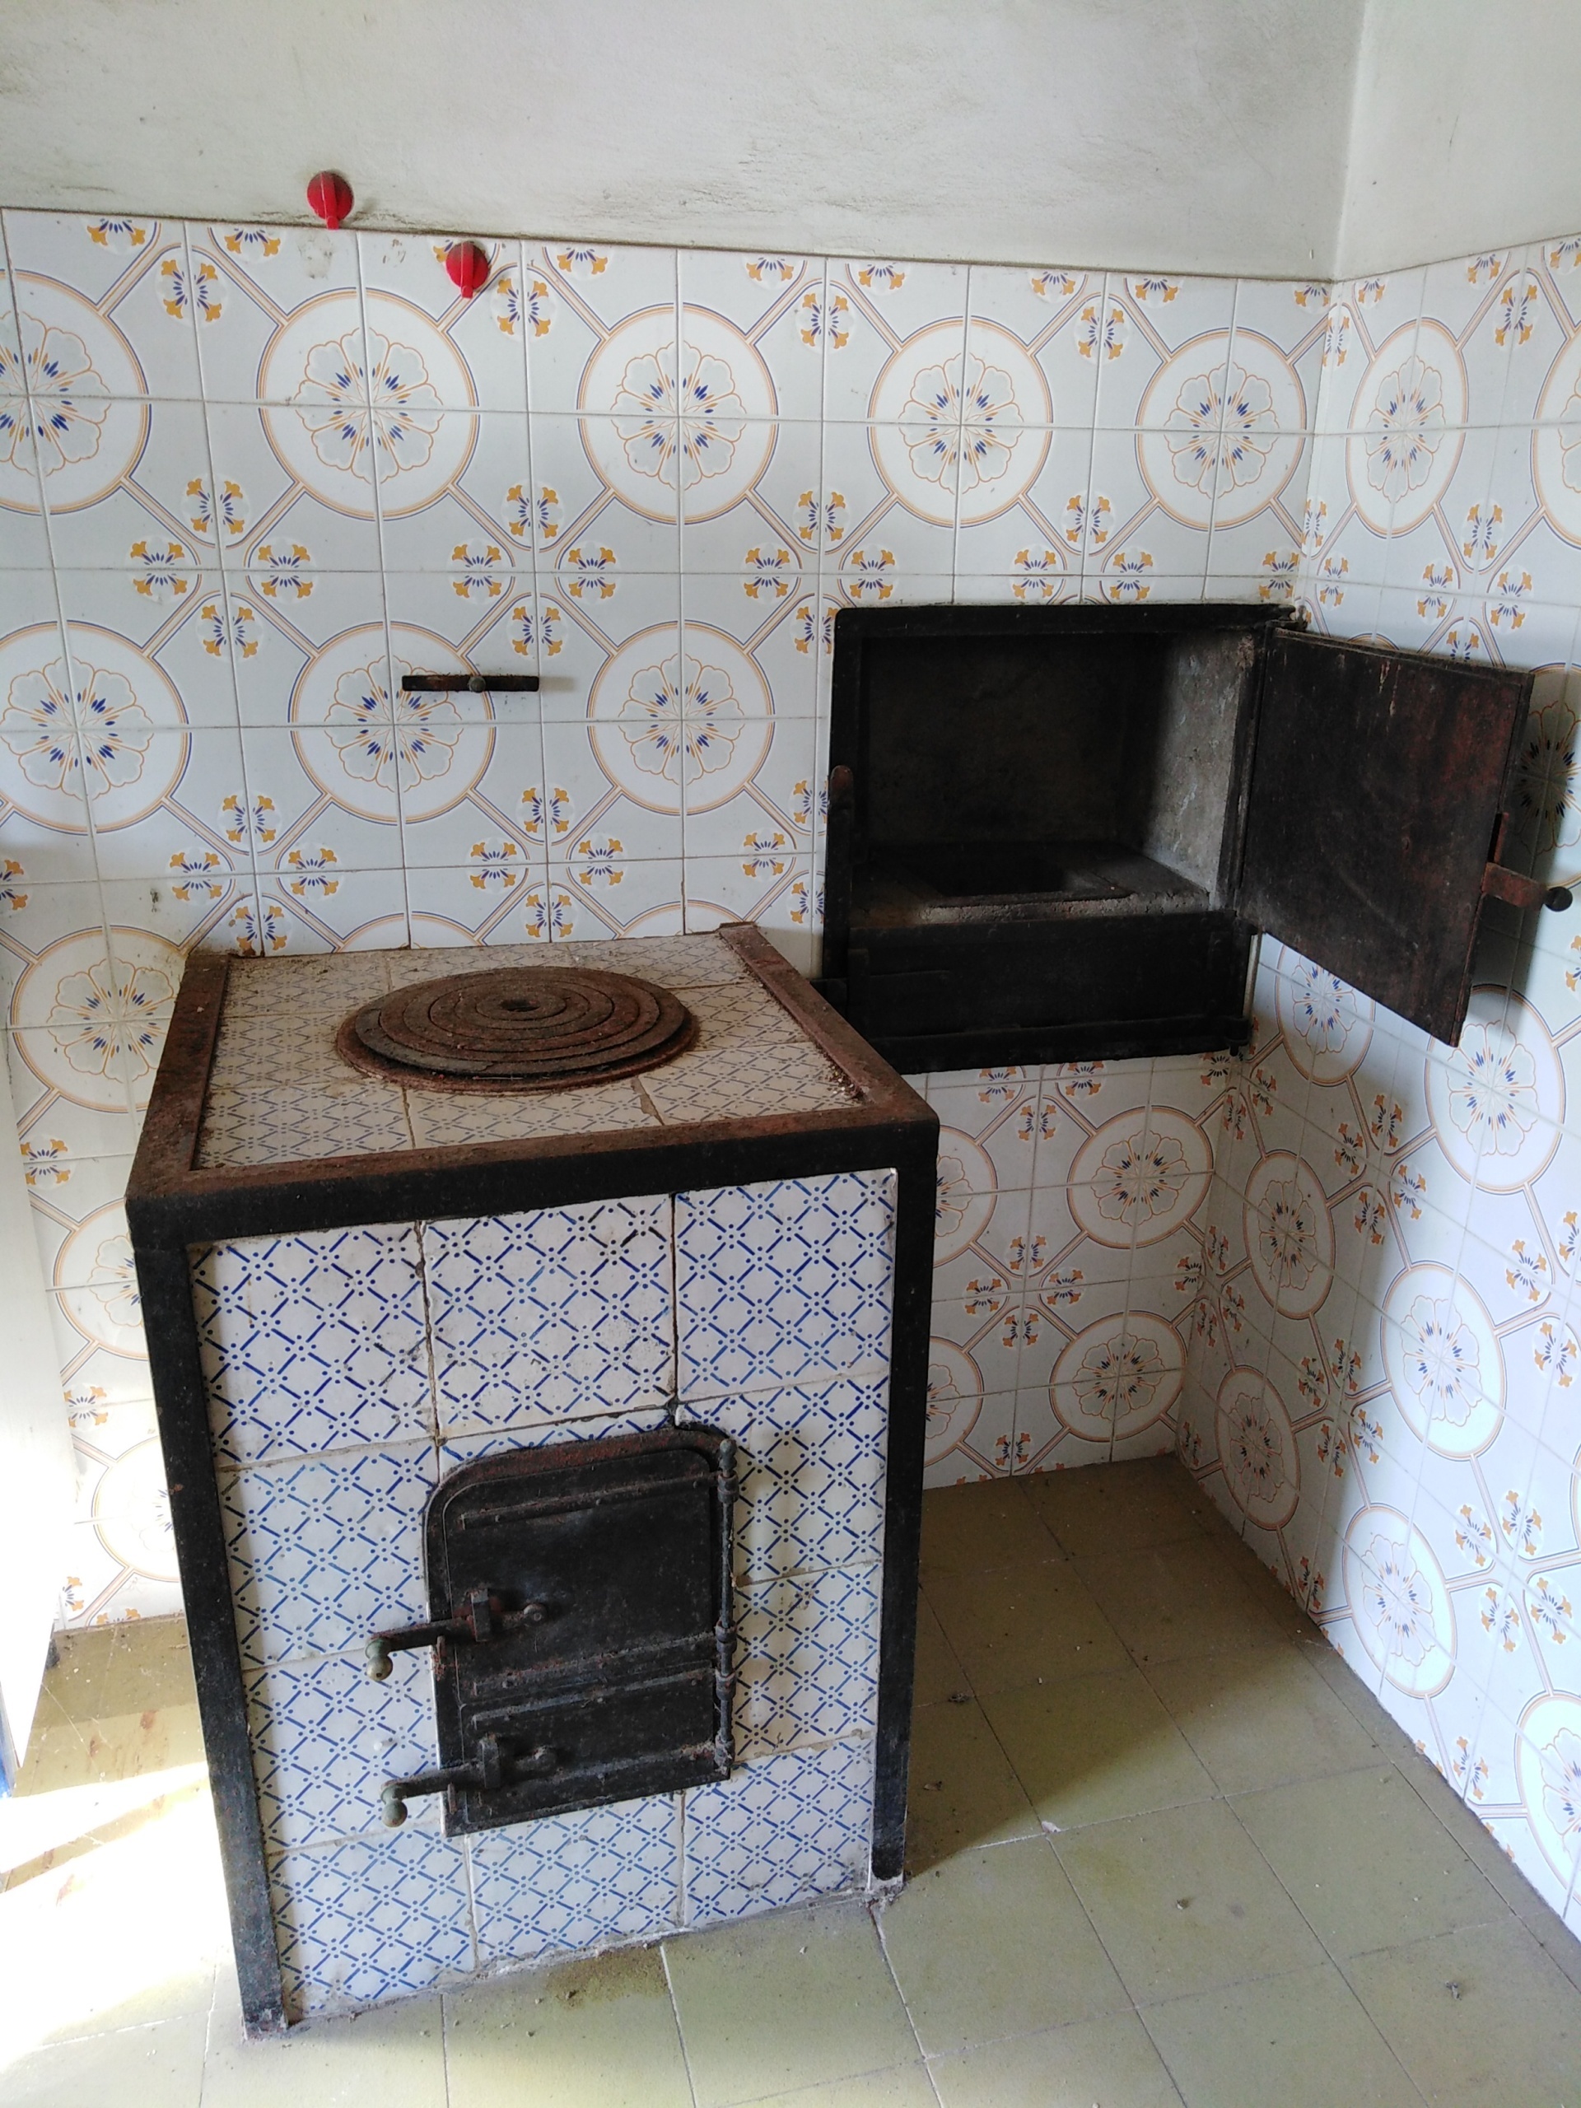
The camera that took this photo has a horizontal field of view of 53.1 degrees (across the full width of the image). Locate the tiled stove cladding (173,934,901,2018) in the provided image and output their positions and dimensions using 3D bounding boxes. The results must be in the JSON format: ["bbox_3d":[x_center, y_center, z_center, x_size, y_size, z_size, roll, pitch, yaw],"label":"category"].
[{"bbox_3d":[-0.260,0.357,1.595,0.575,0.800,0.605,-5,21,-15],"label":"tiled stove cladding"}]

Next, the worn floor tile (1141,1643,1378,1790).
[{"bbox_3d":[0.526,0.742,1.769,0.200,0.012,0.200,-4,21,-14],"label":"worn floor tile"}]

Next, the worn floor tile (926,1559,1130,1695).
[{"bbox_3d":[0.283,0.688,1.902,0.200,0.012,0.200,-4,21,-14],"label":"worn floor tile"}]

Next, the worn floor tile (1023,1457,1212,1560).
[{"bbox_3d":[0.428,0.610,2.122,0.200,0.012,0.180,-4,21,-14],"label":"worn floor tile"}]

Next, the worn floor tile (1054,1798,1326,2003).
[{"bbox_3d":[0.383,0.823,1.540,0.200,0.012,0.200,-4,21,-14],"label":"worn floor tile"}]

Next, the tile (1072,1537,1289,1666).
[{"bbox_3d":[0.476,0.674,1.950,0.200,0.012,0.200,-4,21,-14],"label":"tile"}]

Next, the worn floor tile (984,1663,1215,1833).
[{"bbox_3d":[0.333,0.756,1.721,0.200,0.012,0.200,-4,21,-14],"label":"worn floor tile"}]

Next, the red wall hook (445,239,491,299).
[{"bbox_3d":[-0.304,-0.741,1.497,0.041,0.050,0.022,-4,21,-14],"label":"red wall hook"}]

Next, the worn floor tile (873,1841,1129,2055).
[{"bbox_3d":[0.190,0.837,1.491,0.200,0.012,0.200,-4,21,-14],"label":"worn floor tile"}]

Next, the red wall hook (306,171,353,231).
[{"bbox_3d":[-0.420,-0.780,1.450,0.040,0.049,0.022,-4,21,-14],"label":"red wall hook"}]

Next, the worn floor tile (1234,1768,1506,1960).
[{"bbox_3d":[0.576,0.809,1.588,0.200,0.012,0.200,-4,21,-14],"label":"worn floor tile"}]

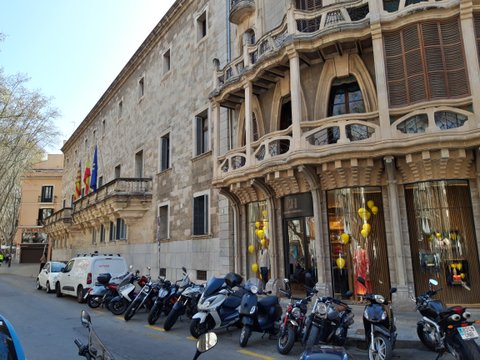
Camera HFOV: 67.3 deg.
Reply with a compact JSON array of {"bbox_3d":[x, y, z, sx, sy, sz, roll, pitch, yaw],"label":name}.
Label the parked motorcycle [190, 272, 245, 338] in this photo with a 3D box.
[{"bbox_3d":[-0.479,2.944,8.688,0.820,1.380,2.120,-11,-15,41],"label":"parked motorcycle"}]

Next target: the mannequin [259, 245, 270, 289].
[{"bbox_3d":[0.945,3.385,13.900,0.460,1.760,0.300,-8,-12,31],"label":"mannequin"}]

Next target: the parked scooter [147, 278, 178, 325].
[{"bbox_3d":[-2.019,3.416,10.365,0.800,1.170,2.050,-6,-12,22],"label":"parked scooter"}]

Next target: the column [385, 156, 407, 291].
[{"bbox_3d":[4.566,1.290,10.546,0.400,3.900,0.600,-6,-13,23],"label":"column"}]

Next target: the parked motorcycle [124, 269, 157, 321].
[{"bbox_3d":[-2.897,3.519,11.164,0.820,1.300,2.120,-5,-12,17],"label":"parked motorcycle"}]

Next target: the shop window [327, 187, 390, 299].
[{"bbox_3d":[3.904,2.051,11.831,1.880,3.640,0.250,-7,-12,27],"label":"shop window"}]

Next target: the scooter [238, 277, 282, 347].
[{"bbox_3d":[0.392,2.631,7.404,0.720,1.200,1.800,-7,-13,27],"label":"scooter"}]

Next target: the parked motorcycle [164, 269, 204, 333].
[{"bbox_3d":[-1.455,3.133,9.654,0.850,1.420,2.120,-5,-12,21],"label":"parked motorcycle"}]

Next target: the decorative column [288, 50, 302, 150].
[{"bbox_3d":[1.784,-2.690,11.786,0.340,3.380,0.340,-1,-10,0],"label":"decorative column"}]

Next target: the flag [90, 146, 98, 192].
[{"bbox_3d":[-10.796,-0.853,26.750,0.550,3.700,0.250,5,-12,-31],"label":"flag"}]

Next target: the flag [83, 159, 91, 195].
[{"bbox_3d":[-12.232,-0.279,28.728,0.600,3.100,0.250,5,-12,-31],"label":"flag"}]

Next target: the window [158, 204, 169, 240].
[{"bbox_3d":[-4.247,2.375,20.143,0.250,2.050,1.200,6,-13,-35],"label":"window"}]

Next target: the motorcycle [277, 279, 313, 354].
[{"bbox_3d":[1.136,2.531,6.916,0.800,1.180,2.050,-7,-13,26],"label":"motorcycle"}]

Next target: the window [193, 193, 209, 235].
[{"bbox_3d":[-2.036,1.842,18.816,0.200,2.100,1.650,7,-14,-35],"label":"window"}]

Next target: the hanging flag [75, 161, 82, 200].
[{"bbox_3d":[-13.965,0.043,31.172,0.600,3.600,0.280,5,-12,-31],"label":"hanging flag"}]

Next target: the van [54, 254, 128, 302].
[{"bbox_3d":[-6.940,4.461,16.692,1.900,1.880,4.400,10,-15,-44],"label":"van"}]

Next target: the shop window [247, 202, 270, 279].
[{"bbox_3d":[0.787,2.721,14.871,0.200,3.620,1.250,9,-15,-43],"label":"shop window"}]

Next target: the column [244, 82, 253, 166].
[{"bbox_3d":[0.335,-2.166,13.811,0.280,3.394,0.280,-1,-12,0],"label":"column"}]

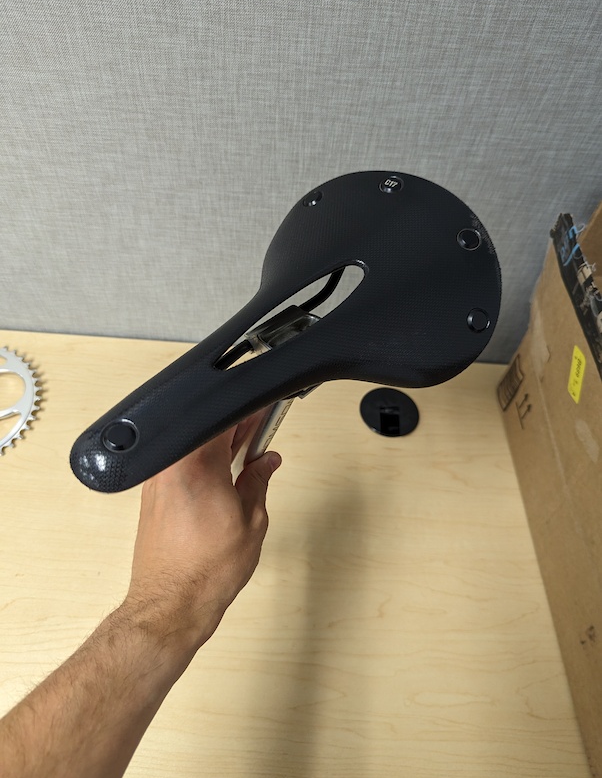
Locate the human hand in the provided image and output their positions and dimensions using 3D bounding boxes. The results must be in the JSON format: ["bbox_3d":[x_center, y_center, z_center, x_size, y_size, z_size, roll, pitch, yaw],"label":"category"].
[{"bbox_3d":[-0.075,0.097,0.415,0.105,0.088,0.160,7,69,28],"label":"human hand"}]

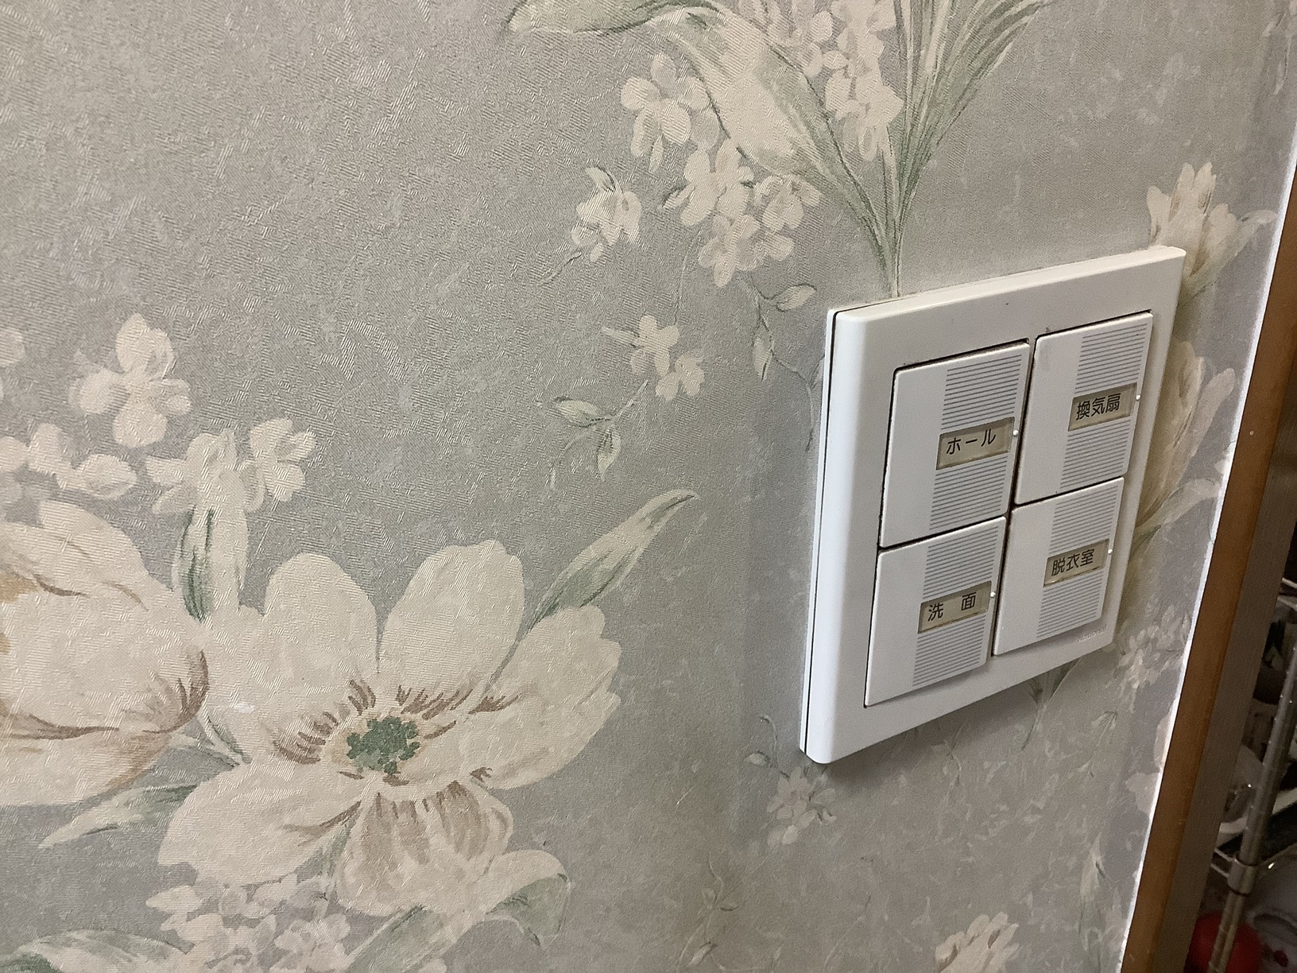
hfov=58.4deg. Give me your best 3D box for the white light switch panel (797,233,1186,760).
[{"bbox_3d":[0.093,0.005,0.309,0.117,0.120,0.012,-14,27,-29],"label":"white light switch panel"}]

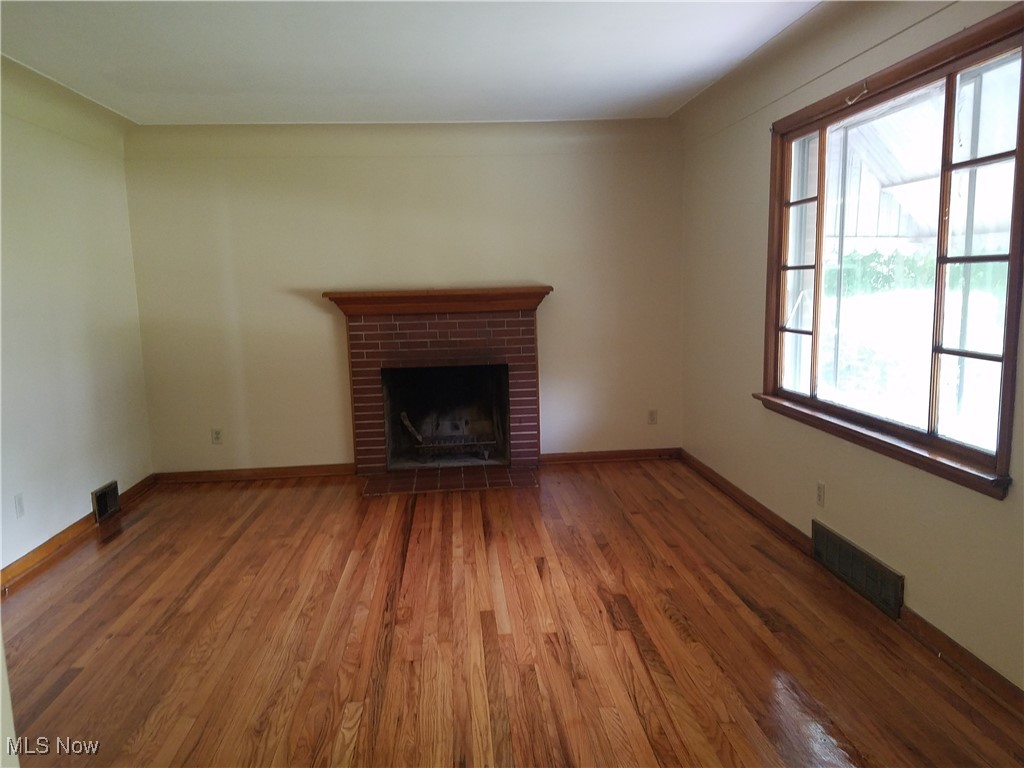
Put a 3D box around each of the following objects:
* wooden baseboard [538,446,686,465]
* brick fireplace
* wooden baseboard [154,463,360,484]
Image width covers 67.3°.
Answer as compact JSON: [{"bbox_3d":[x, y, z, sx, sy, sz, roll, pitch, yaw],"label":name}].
[{"bbox_3d":[0.749,0.541,5.746,1.067,0.088,0.028,-2,8,-5],"label":"wooden baseboard"},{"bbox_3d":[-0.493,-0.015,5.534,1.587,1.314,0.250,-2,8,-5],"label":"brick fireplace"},{"bbox_3d":[-1.847,0.641,5.541,1.413,0.086,0.028,-2,8,-5],"label":"wooden baseboard"}]

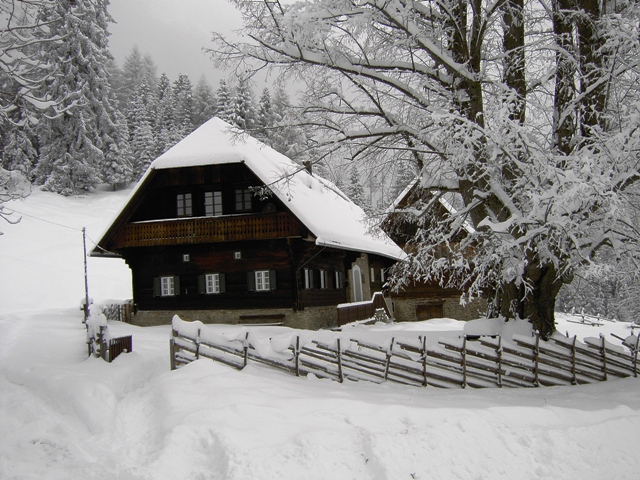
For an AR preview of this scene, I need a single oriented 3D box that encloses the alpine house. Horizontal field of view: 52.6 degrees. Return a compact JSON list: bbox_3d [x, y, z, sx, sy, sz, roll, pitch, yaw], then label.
[{"bbox_3d":[-2.816,-0.387,36.581,11.500,10.200,16.000,-4,-5,20],"label":"alpine house"}]

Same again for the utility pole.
[{"bbox_3d":[-9.984,1.473,27.684,0.130,4.097,0.130,-5,-5,0],"label":"utility pole"}]

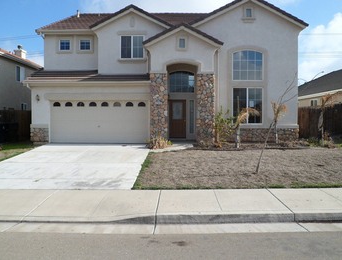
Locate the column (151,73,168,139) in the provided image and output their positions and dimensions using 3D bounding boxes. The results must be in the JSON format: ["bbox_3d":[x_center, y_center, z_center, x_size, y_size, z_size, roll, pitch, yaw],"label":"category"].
[{"bbox_3d":[-0.575,-1.039,13.450,0.860,3.435,0.800,0,1,-1],"label":"column"}]

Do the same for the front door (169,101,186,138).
[{"bbox_3d":[0.340,-0.555,14.145,0.939,2.023,0.100,0,2,0],"label":"front door"}]

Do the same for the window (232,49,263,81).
[{"bbox_3d":[3.830,-3.199,13.504,1.514,1.524,0.100,0,1,0],"label":"window"}]

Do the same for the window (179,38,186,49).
[{"bbox_3d":[0.536,-4.029,12.627,0.372,0.461,0.100,0,2,0],"label":"window"}]

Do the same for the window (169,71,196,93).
[{"bbox_3d":[0.567,-2.500,14.079,1.360,1.126,0.100,0,2,0],"label":"window"}]

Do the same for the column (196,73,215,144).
[{"bbox_3d":[1.669,-1.007,13.450,0.855,3.498,0.800,0,1,-1],"label":"column"}]

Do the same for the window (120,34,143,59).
[{"bbox_3d":[-1.960,-4.154,13.594,1.165,1.182,0.100,0,2,0],"label":"window"}]

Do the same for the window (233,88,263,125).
[{"bbox_3d":[3.839,-1.184,13.534,1.518,1.817,0.100,0,1,0],"label":"window"}]

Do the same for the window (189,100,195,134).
[{"bbox_3d":[1.085,-0.658,14.126,0.313,1.782,0.080,0,2,0],"label":"window"}]

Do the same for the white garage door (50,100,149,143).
[{"bbox_3d":[-3.513,-0.396,13.396,4.882,2.125,0.100,0,1,0],"label":"white garage door"}]

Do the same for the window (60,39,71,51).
[{"bbox_3d":[-5.585,-4.488,14.334,0.571,0.608,0.100,0,1,0],"label":"window"}]

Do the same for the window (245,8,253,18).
[{"bbox_3d":[3.874,-5.802,13.464,0.387,0.487,0.100,0,1,0],"label":"window"}]

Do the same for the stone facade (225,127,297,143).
[{"bbox_3d":[4.412,0.248,13.363,3.666,0.819,0.250,0,2,0],"label":"stone facade"}]

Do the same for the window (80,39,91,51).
[{"bbox_3d":[-4.522,-4.488,14.334,0.571,0.608,0.100,0,1,0],"label":"window"}]

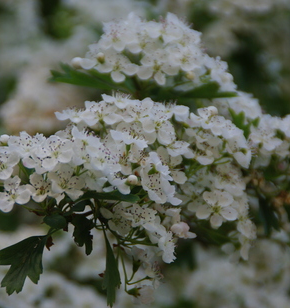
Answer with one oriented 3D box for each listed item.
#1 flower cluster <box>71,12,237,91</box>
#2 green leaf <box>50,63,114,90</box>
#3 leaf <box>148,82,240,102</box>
[{"bbox_3d":[0.004,-0.040,0.985,0.066,0.031,0.050,0,0,0],"label":"flower cluster"},{"bbox_3d":[-0.024,-0.030,0.980,0.027,0.011,0.017,0,0,0],"label":"green leaf"},{"bbox_3d":[0.019,-0.024,0.980,0.035,0.008,0.019,0,0,0],"label":"leaf"}]

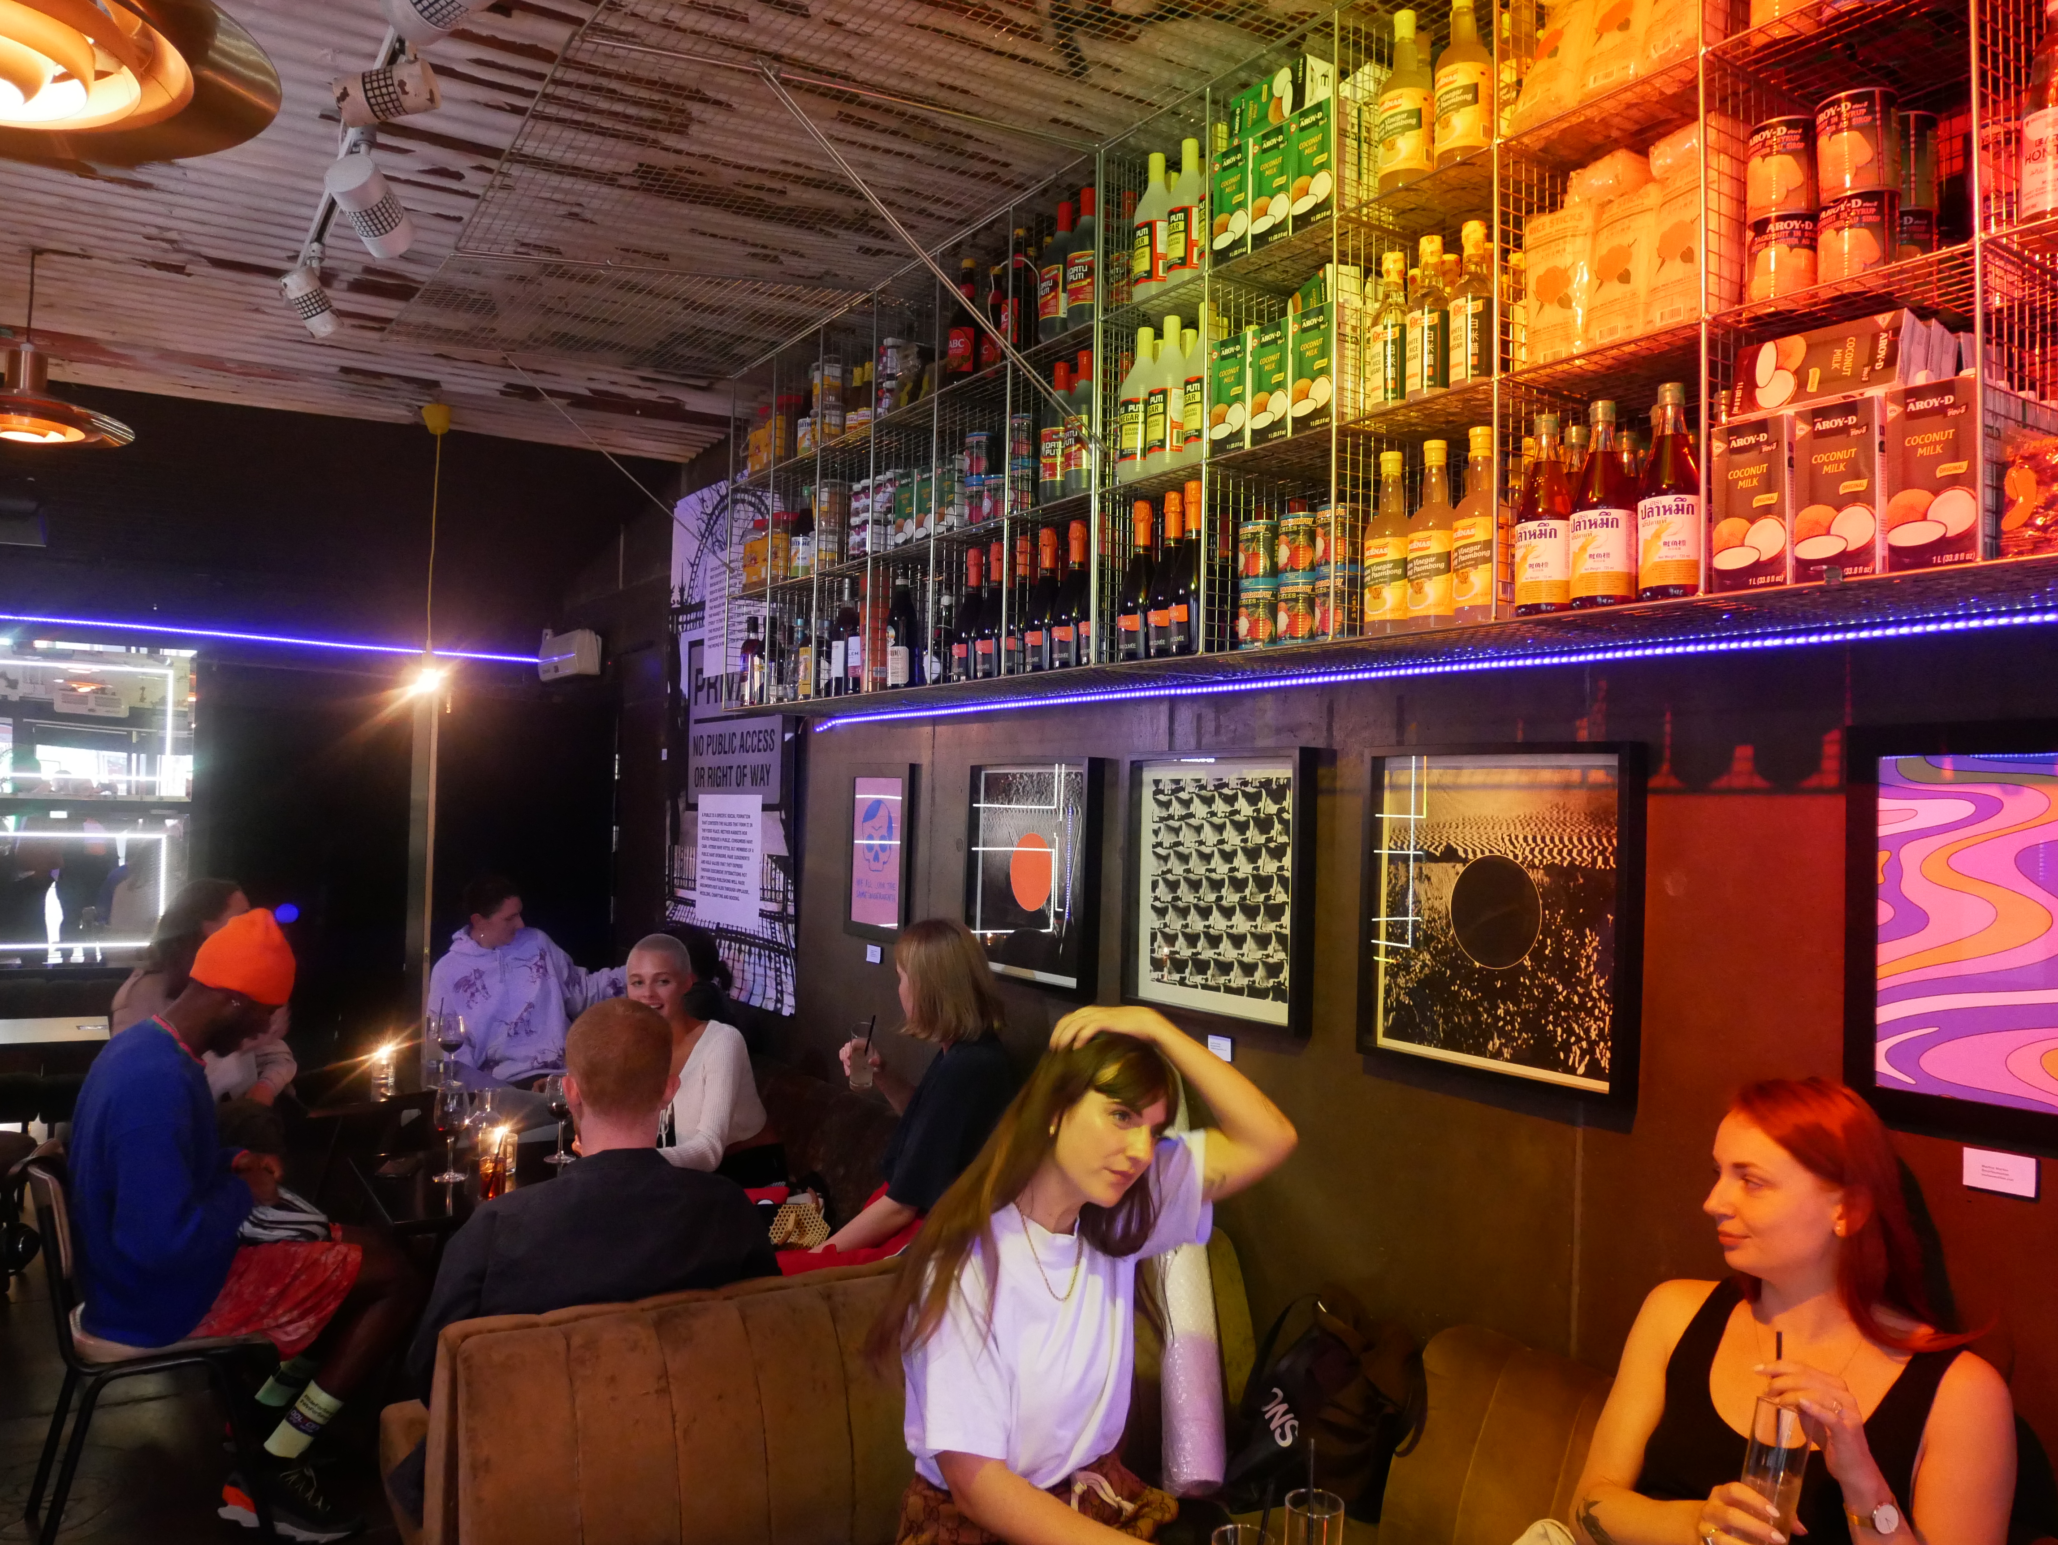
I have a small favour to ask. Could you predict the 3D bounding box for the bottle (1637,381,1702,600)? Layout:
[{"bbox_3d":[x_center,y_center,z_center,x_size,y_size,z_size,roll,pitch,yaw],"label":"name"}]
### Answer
[{"bbox_3d":[0.810,-0.350,1.801,0.076,0.277,0.076,2,-2,-34],"label":"bottle"}]

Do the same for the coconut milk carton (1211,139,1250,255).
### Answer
[{"bbox_3d":[0.368,-0.961,2.435,0.060,0.196,0.089,2,-1,-34],"label":"coconut milk carton"}]

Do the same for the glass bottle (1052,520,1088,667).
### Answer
[{"bbox_3d":[0.098,-0.353,2.859,0.087,0.306,0.087,2,-2,-34],"label":"glass bottle"}]

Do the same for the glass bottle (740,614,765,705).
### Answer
[{"bbox_3d":[-0.806,-0.318,4.178,0.069,0.268,0.069,2,-2,-35],"label":"glass bottle"}]

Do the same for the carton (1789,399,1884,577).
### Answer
[{"bbox_3d":[0.926,-0.311,1.608,0.062,0.195,0.090,2,-2,-34],"label":"carton"}]

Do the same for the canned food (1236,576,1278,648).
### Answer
[{"bbox_3d":[0.403,-0.258,2.428,0.087,0.112,0.087,2,-2,-34],"label":"canned food"}]

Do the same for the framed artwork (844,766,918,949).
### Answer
[{"bbox_3d":[-0.425,0.225,4.101,0.030,0.502,0.367,2,-2,-34],"label":"framed artwork"}]

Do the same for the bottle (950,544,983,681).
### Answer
[{"bbox_3d":[-0.124,-0.353,3.236,0.088,0.312,0.088,2,-1,-34],"label":"bottle"}]

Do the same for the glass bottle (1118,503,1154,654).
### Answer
[{"bbox_3d":[0.215,-0.358,2.697,0.088,0.312,0.088,1,-1,0],"label":"glass bottle"}]

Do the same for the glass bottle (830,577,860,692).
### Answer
[{"bbox_3d":[-0.469,-0.341,3.667,0.077,0.310,0.077,1,-1,0],"label":"glass bottle"}]

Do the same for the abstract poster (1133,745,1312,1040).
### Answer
[{"bbox_3d":[0.382,0.230,2.951,0.050,0.550,0.535,2,-2,-34],"label":"abstract poster"}]

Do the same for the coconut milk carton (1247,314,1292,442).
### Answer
[{"bbox_3d":[0.427,-0.643,2.383,0.060,0.199,0.089,2,-2,-35],"label":"coconut milk carton"}]

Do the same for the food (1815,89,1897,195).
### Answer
[{"bbox_3d":[0.966,-0.719,1.665,0.087,0.116,0.087,2,-2,-34],"label":"food"}]

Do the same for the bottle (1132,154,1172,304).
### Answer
[{"bbox_3d":[0.242,-1.023,2.703,0.085,0.303,0.085,1,-1,0],"label":"bottle"}]

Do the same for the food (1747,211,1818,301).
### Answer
[{"bbox_3d":[0.908,-0.599,1.713,0.083,0.114,0.083,2,-1,-34],"label":"food"}]

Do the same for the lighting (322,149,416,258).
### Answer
[{"bbox_3d":[-1.269,-1.093,2.766,0.093,0.098,0.165,1,-29,11],"label":"lighting"}]

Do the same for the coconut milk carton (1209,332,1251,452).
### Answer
[{"bbox_3d":[0.364,-0.634,2.427,0.060,0.196,0.089,2,-1,-34],"label":"coconut milk carton"}]

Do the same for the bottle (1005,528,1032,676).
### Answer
[{"bbox_3d":[-0.014,-0.346,3.007,0.088,0.302,0.088,1,-1,0],"label":"bottle"}]

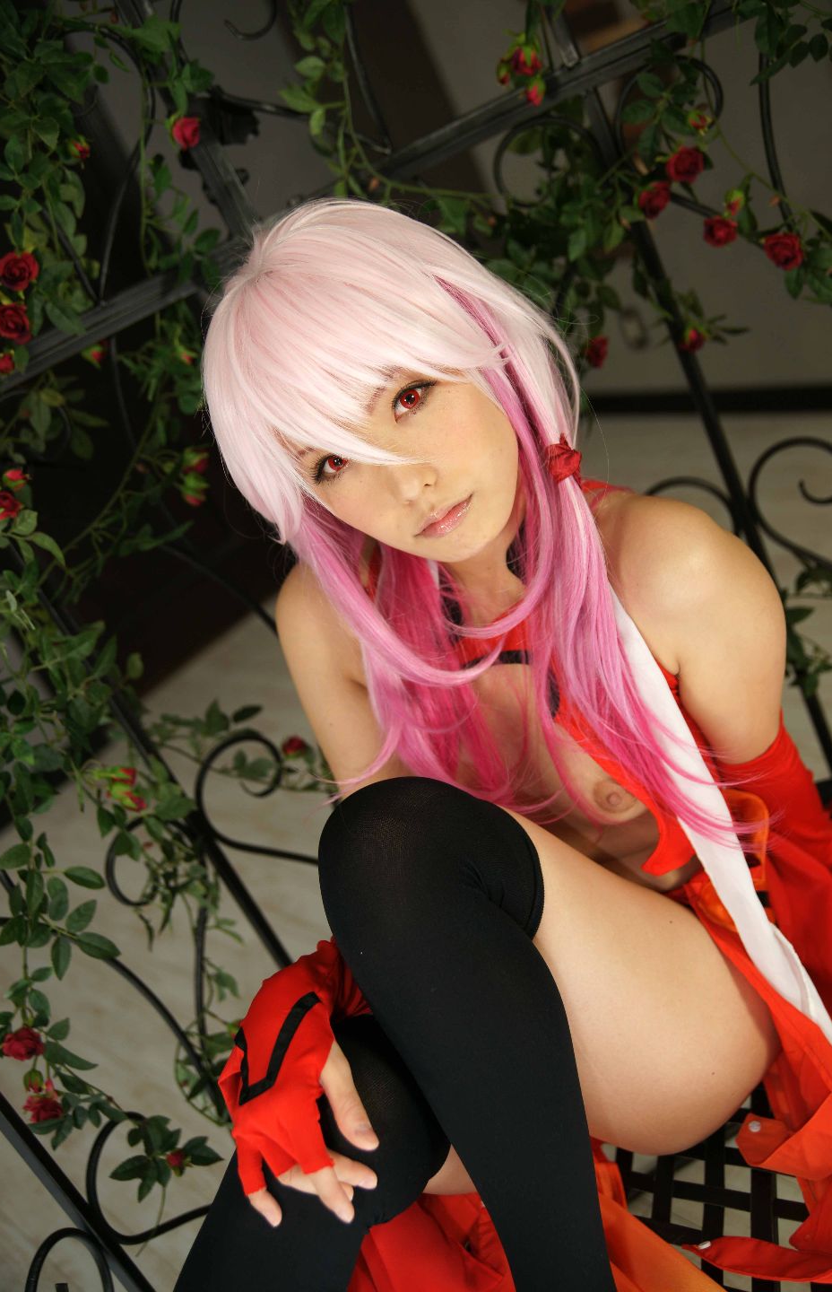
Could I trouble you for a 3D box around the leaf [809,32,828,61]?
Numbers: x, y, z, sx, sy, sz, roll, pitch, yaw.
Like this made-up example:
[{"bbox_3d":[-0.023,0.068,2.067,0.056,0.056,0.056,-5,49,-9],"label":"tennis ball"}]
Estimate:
[{"bbox_3d":[0.353,-0.525,1.100,0.017,0.025,0.008,3,9,17],"label":"leaf"}]

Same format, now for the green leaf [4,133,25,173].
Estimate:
[{"bbox_3d":[-0.371,-0.455,1.160,0.018,0.037,0.008,-3,0,0],"label":"green leaf"}]

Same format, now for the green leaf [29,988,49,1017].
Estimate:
[{"bbox_3d":[-0.330,0.313,1.100,0.017,0.029,0.008,-30,0,-6],"label":"green leaf"}]

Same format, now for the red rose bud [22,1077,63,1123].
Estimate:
[{"bbox_3d":[-0.291,0.354,0.980,0.032,0.030,0.033,3,58,-16],"label":"red rose bud"}]

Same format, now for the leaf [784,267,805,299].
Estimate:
[{"bbox_3d":[0.329,-0.315,1.090,0.018,0.033,0.009,0,15,17],"label":"leaf"}]

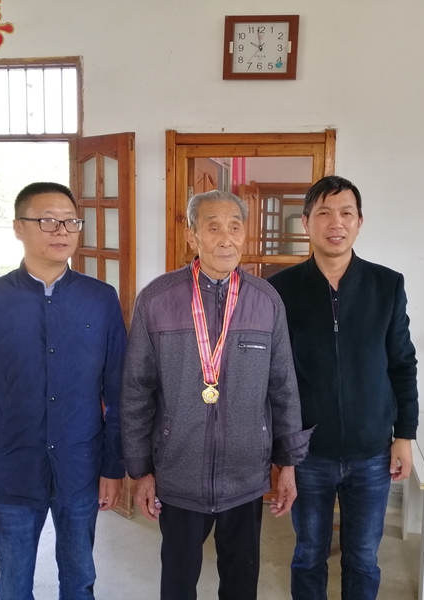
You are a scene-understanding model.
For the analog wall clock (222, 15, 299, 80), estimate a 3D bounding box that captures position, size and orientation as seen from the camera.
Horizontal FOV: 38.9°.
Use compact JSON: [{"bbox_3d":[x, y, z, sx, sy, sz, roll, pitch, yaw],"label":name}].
[{"bbox_3d":[0.252,-1.293,3.093,0.376,0.308,0.040,4,8,9],"label":"analog wall clock"}]

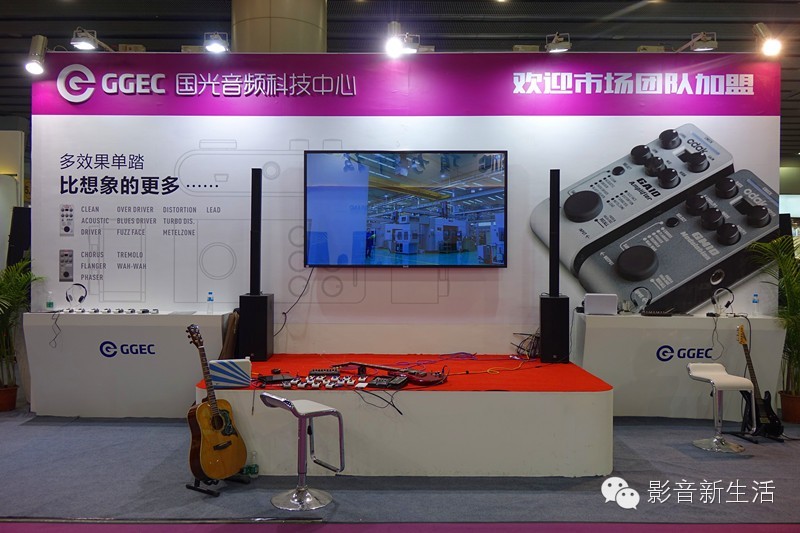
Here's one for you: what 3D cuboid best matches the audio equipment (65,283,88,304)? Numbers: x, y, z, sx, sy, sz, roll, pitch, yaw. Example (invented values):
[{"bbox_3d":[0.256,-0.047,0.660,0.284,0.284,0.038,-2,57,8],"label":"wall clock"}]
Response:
[{"bbox_3d":[-3.115,0.262,6.420,0.175,0.188,0.080,0,0,0],"label":"audio equipment"}]

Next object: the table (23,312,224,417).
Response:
[{"bbox_3d":[-2.575,0.944,6.440,1.870,1.000,0.460,0,0,3],"label":"table"}]

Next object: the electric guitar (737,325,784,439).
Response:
[{"bbox_3d":[3.070,0.965,5.750,0.320,0.980,0.080,-2,-19,-19],"label":"electric guitar"}]

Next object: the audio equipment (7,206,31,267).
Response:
[{"bbox_3d":[-4.020,-0.290,7.300,0.370,0.700,0.370,0,0,27],"label":"audio equipment"}]

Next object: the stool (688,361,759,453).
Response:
[{"bbox_3d":[2.640,1.158,5.504,0.385,0.636,0.405,0,0,-10],"label":"stool"}]

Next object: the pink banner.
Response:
[{"bbox_3d":[0.064,-1.818,6.650,7.450,0.632,0.070,0,0,1],"label":"pink banner"}]

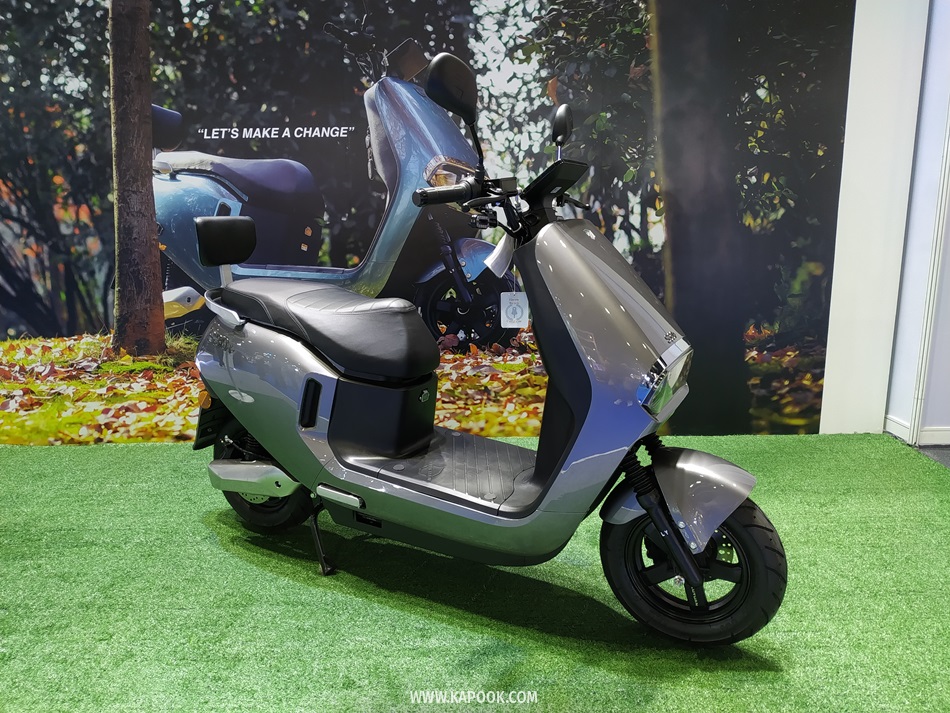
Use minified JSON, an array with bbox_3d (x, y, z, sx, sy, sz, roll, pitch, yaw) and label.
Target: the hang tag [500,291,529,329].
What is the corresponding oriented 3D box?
[{"bbox_3d":[0.095,-0.110,1.570,0.064,0.086,0.002,0,11,3],"label":"hang tag"}]

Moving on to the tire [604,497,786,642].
[{"bbox_3d":[0.503,0.477,1.552,0.420,0.420,0.100,5,13,27],"label":"tire"}]

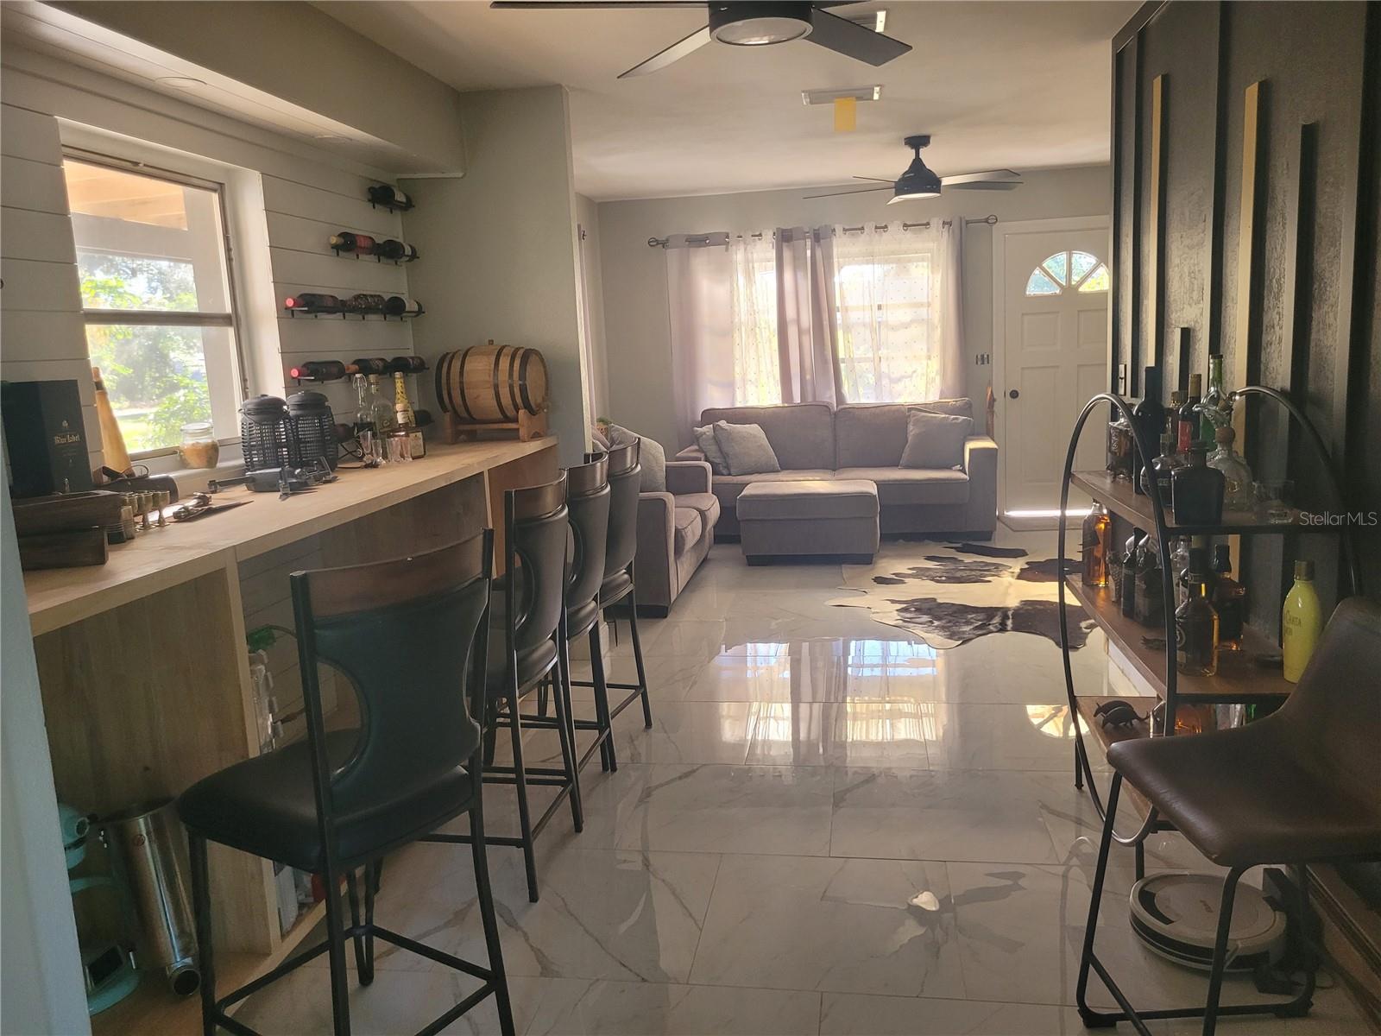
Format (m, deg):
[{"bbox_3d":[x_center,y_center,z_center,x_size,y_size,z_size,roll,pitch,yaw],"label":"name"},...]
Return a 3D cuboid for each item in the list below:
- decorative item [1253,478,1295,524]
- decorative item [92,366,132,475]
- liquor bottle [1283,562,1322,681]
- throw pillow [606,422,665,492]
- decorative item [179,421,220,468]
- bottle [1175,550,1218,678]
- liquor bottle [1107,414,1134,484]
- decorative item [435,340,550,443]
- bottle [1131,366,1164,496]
[{"bbox_3d":[1.294,-0.038,2.300,0.088,0.085,0.088,-1,10,9],"label":"decorative item"},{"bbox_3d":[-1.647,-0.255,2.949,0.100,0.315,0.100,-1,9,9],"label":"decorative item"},{"bbox_3d":[1.300,0.216,2.203,0.080,0.258,0.080,-7,10,-22],"label":"liquor bottle"},{"bbox_3d":[-0.284,-0.267,5.685,0.170,0.480,0.450,-17,16,-32],"label":"throw pillow"},{"bbox_3d":[-1.490,-0.220,3.133,0.105,0.132,0.105,-1,10,9],"label":"decorative item"},{"bbox_3d":[1.127,0.205,2.295,0.090,0.278,0.092,-2,9,3],"label":"bottle"},{"bbox_3d":[1.236,-0.207,2.984,0.080,0.196,0.080,-7,10,-22],"label":"liquor bottle"},{"bbox_3d":[-0.813,-0.537,4.380,0.420,0.420,0.310,0,10,18],"label":"decorative item"},{"bbox_3d":[1.152,-0.218,2.603,0.072,0.312,0.072,-6,10,-16],"label":"bottle"}]

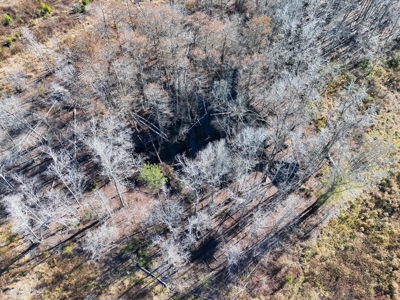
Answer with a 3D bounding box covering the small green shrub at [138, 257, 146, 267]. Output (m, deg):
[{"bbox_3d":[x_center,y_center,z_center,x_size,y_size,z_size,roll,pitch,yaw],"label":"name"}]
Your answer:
[{"bbox_3d":[-7.800,15.100,37.600,1.100,0.950,1.100,0,46,0],"label":"small green shrub"}]

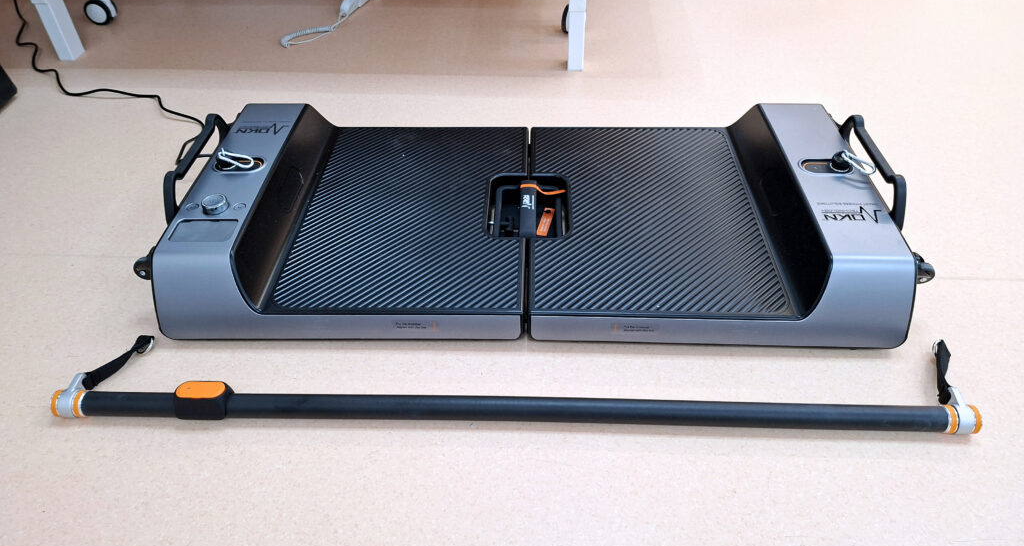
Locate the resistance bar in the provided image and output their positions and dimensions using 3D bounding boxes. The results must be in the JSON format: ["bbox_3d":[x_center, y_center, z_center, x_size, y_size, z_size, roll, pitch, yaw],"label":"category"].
[{"bbox_3d":[-0.009,0.140,0.932,1.226,0.048,0.151,0,41,2],"label":"resistance bar"}]

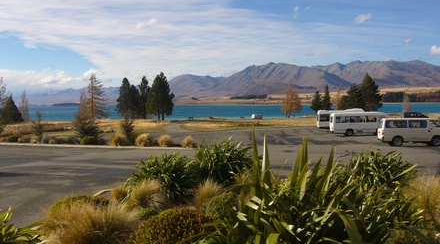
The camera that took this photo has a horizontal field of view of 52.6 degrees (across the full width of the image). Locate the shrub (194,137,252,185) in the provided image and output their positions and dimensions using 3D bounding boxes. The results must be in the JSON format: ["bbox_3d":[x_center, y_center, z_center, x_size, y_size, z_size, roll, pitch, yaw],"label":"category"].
[{"bbox_3d":[0.108,1.247,13.700,1.750,1.450,1.650,-1,2,0],"label":"shrub"}]

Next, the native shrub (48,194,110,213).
[{"bbox_3d":[-2.905,1.747,9.200,1.250,0.580,1.100,-1,2,0],"label":"native shrub"}]

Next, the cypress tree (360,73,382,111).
[{"bbox_3d":[47.674,-8.654,140.000,7.000,13.000,7.000,-1,2,0],"label":"cypress tree"}]

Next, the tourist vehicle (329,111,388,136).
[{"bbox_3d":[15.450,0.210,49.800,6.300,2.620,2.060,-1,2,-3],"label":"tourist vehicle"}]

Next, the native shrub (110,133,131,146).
[{"bbox_3d":[-7.425,1.321,33.200,1.450,0.950,1.350,-1,2,0],"label":"native shrub"}]

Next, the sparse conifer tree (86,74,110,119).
[{"bbox_3d":[-33.592,-6.855,122.000,6.200,12.800,6.200,-1,2,0],"label":"sparse conifer tree"}]

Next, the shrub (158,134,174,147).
[{"bbox_3d":[-3.848,1.331,32.000,1.150,1.000,1.100,-1,2,0],"label":"shrub"}]

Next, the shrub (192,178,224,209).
[{"bbox_3d":[-0.279,1.724,10.800,0.780,0.740,0.760,-1,2,0],"label":"shrub"}]

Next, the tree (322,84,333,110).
[{"bbox_3d":[33.828,-7.080,140.000,3.300,10.000,3.300,-1,2,0],"label":"tree"}]

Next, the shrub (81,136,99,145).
[{"bbox_3d":[-9.914,1.443,33.800,1.320,0.750,1.250,-1,2,0],"label":"shrub"}]

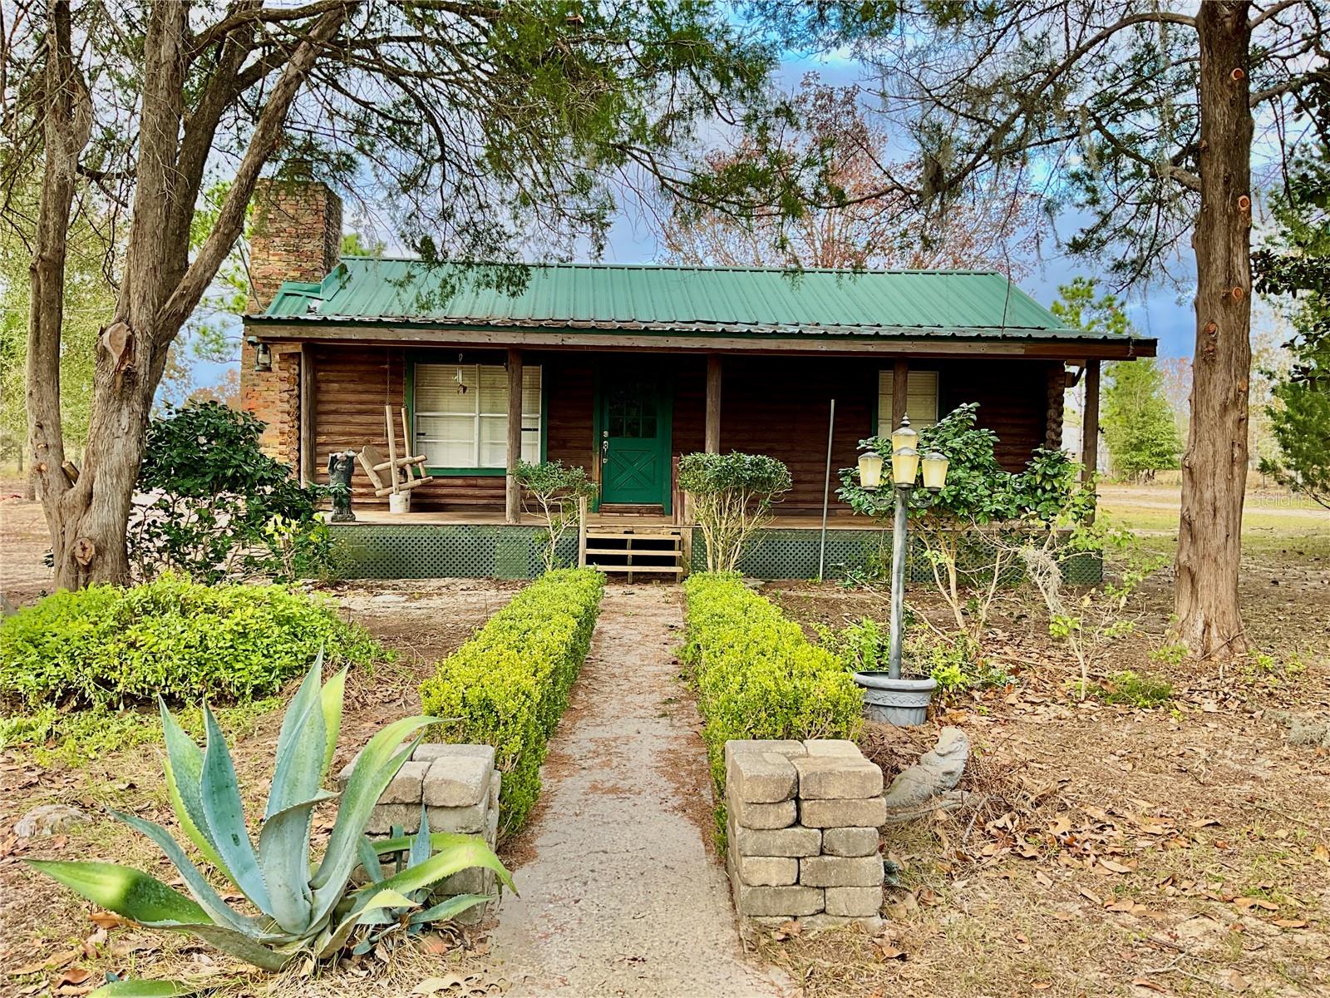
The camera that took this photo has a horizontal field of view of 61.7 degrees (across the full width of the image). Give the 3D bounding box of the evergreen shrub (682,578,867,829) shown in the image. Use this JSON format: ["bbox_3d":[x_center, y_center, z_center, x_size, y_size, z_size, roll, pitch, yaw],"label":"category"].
[{"bbox_3d":[0.513,1.008,7.836,0.630,0.450,6.800,1,2,-1],"label":"evergreen shrub"}]

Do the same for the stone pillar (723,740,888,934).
[{"bbox_3d":[0.459,1.109,3.717,0.465,0.530,0.355,1,2,-4],"label":"stone pillar"}]

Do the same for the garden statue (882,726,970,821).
[{"bbox_3d":[0.991,1.161,4.879,0.540,0.350,0.300,0,2,-30],"label":"garden statue"}]

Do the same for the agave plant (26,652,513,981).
[{"bbox_3d":[-1.185,0.915,3.312,1.400,0.870,1.100,1,2,0],"label":"agave plant"}]

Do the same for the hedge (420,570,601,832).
[{"bbox_3d":[-0.886,0.984,7.836,0.570,0.450,6.800,1,2,-1],"label":"hedge"}]

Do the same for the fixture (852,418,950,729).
[{"bbox_3d":[1.369,0.394,6.515,0.520,1.790,0.490,1,2,0],"label":"fixture"}]

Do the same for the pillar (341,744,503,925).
[{"bbox_3d":[-0.808,1.093,3.717,0.470,0.500,0.355,1,2,-2],"label":"pillar"}]

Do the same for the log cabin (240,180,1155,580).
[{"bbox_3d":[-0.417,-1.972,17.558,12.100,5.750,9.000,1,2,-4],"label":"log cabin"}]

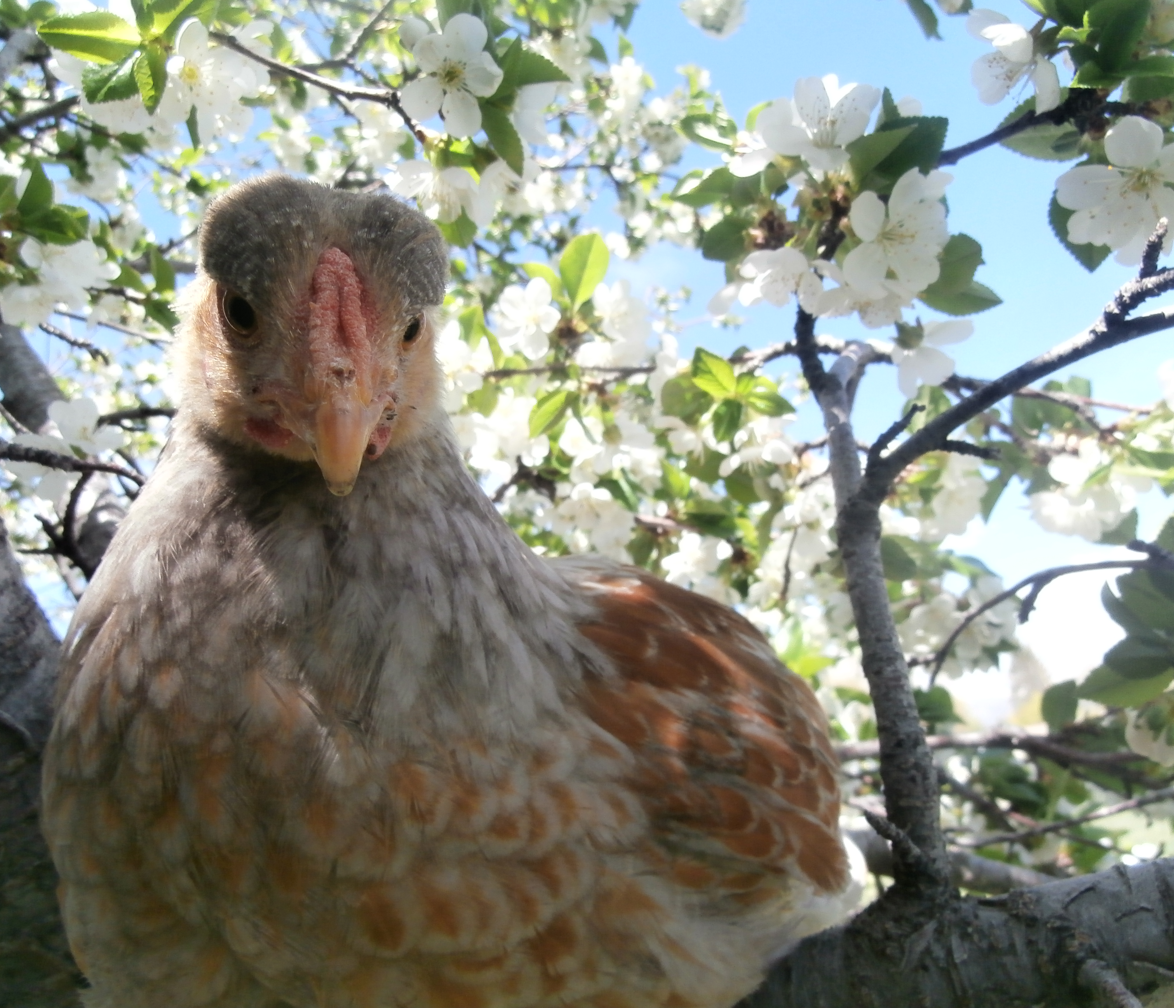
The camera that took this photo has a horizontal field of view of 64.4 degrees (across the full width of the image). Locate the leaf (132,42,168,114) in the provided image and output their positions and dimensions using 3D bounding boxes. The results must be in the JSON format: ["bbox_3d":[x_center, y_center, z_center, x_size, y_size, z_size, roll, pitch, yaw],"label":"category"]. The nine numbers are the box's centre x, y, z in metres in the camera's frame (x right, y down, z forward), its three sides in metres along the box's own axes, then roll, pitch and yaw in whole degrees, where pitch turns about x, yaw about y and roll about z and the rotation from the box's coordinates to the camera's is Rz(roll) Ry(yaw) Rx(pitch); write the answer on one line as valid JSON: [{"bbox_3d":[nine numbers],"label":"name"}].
[{"bbox_3d":[-0.181,-0.176,0.385,0.013,0.029,0.013,1,-13,-6],"label":"leaf"}]

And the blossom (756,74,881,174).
[{"bbox_3d":[0.062,-0.102,0.250,0.033,0.027,0.018,2,-30,-6],"label":"blossom"}]

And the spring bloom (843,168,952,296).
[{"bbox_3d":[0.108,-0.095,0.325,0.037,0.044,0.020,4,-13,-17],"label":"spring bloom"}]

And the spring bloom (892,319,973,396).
[{"bbox_3d":[0.107,-0.046,0.290,0.026,0.023,0.015,-8,-46,27],"label":"spring bloom"}]

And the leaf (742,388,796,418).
[{"bbox_3d":[0.078,-0.044,0.400,0.024,0.013,0.006,21,-34,15],"label":"leaf"}]

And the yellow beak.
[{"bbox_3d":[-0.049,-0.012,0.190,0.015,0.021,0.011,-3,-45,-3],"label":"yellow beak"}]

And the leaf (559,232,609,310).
[{"bbox_3d":[-0.001,-0.119,0.480,0.022,0.039,0.012,13,-6,0],"label":"leaf"}]

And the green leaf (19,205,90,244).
[{"bbox_3d":[-0.229,-0.120,0.400,0.028,0.017,0.016,0,-13,0],"label":"green leaf"}]

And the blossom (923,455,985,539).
[{"bbox_3d":[0.177,-0.003,0.452,0.032,0.036,0.018,-3,8,12],"label":"blossom"}]

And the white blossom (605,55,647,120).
[{"bbox_3d":[0.027,-0.280,0.632,0.029,0.038,0.018,0,12,0],"label":"white blossom"}]

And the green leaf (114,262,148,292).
[{"bbox_3d":[-0.201,-0.100,0.410,0.018,0.005,0.013,34,-66,-21],"label":"green leaf"}]

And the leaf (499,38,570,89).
[{"bbox_3d":[-0.016,-0.134,0.285,0.024,0.017,0.007,15,-28,12],"label":"leaf"}]

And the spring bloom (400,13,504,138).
[{"bbox_3d":[-0.040,-0.126,0.277,0.033,0.036,0.014,2,17,-7],"label":"spring bloom"}]

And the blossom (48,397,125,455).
[{"bbox_3d":[-0.236,-0.037,0.440,0.035,0.026,0.022,2,-21,-5],"label":"blossom"}]

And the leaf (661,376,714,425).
[{"bbox_3d":[0.053,-0.057,0.500,0.029,0.027,0.014,0,-13,0],"label":"leaf"}]

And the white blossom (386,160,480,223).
[{"bbox_3d":[-0.049,-0.101,0.302,0.032,0.017,0.027,-3,-46,11],"label":"white blossom"}]

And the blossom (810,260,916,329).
[{"bbox_3d":[0.089,-0.069,0.302,0.034,0.017,0.029,0,-45,0],"label":"blossom"}]

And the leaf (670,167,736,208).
[{"bbox_3d":[0.046,-0.126,0.370,0.026,0.016,0.014,-3,-13,12],"label":"leaf"}]

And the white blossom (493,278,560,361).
[{"bbox_3d":[-0.025,-0.078,0.392,0.031,0.035,0.016,5,7,-19],"label":"white blossom"}]

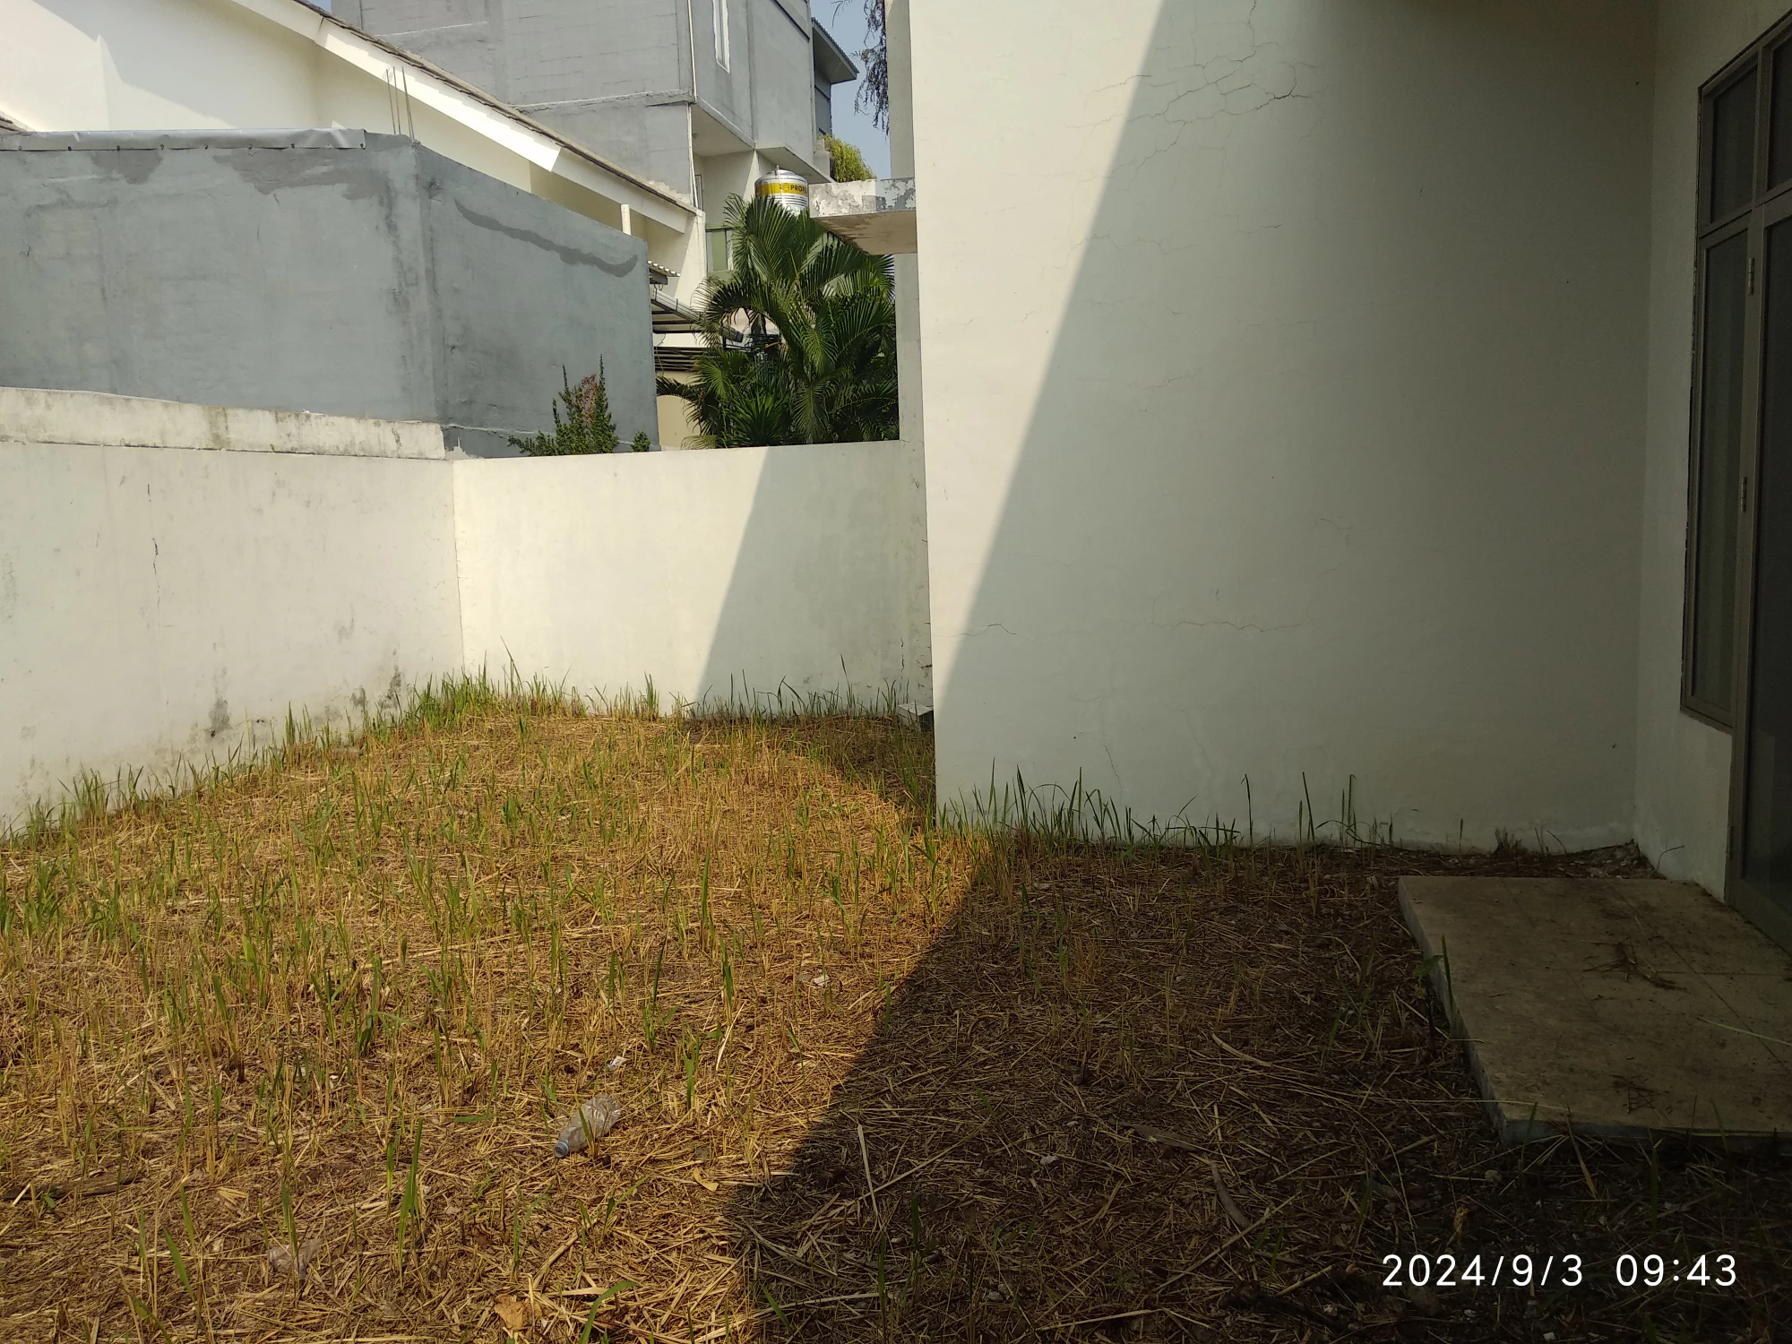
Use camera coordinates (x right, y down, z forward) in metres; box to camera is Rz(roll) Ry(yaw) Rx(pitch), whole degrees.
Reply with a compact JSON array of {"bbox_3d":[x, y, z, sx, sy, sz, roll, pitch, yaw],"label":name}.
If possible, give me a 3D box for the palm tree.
[{"bbox_3d":[-1.017,-2.469,13.812,2.700,4.723,2.700,-1,6,0],"label":"palm tree"}]

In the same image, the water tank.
[{"bbox_3d":[-1.657,-6.767,19.882,0.830,1.250,0.830,-1,6,0],"label":"water tank"}]

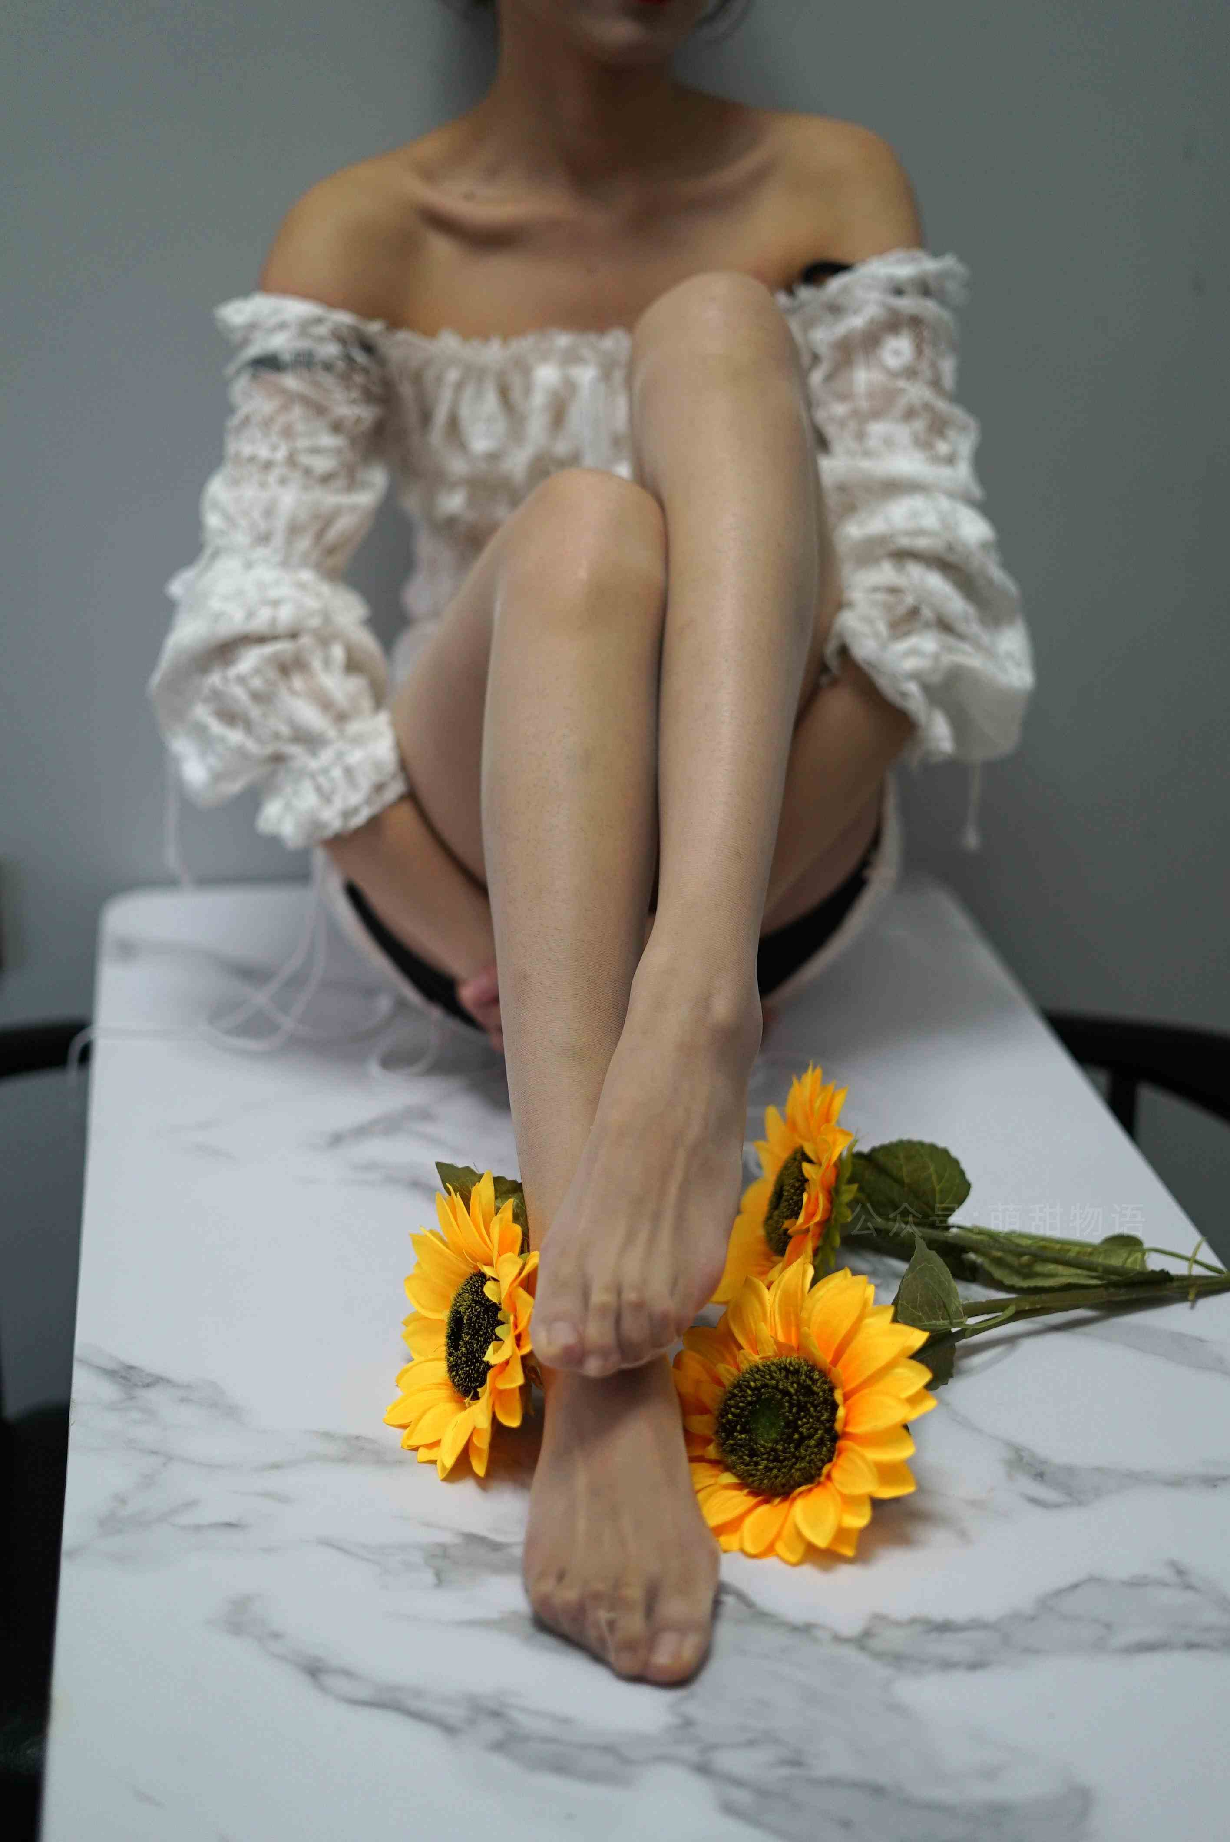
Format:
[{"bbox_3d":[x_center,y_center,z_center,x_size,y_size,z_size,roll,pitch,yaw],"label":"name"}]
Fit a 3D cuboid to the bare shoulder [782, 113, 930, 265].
[{"bbox_3d":[0.141,-0.436,1.517,0.085,0.090,0.100,1,23,-3],"label":"bare shoulder"}]

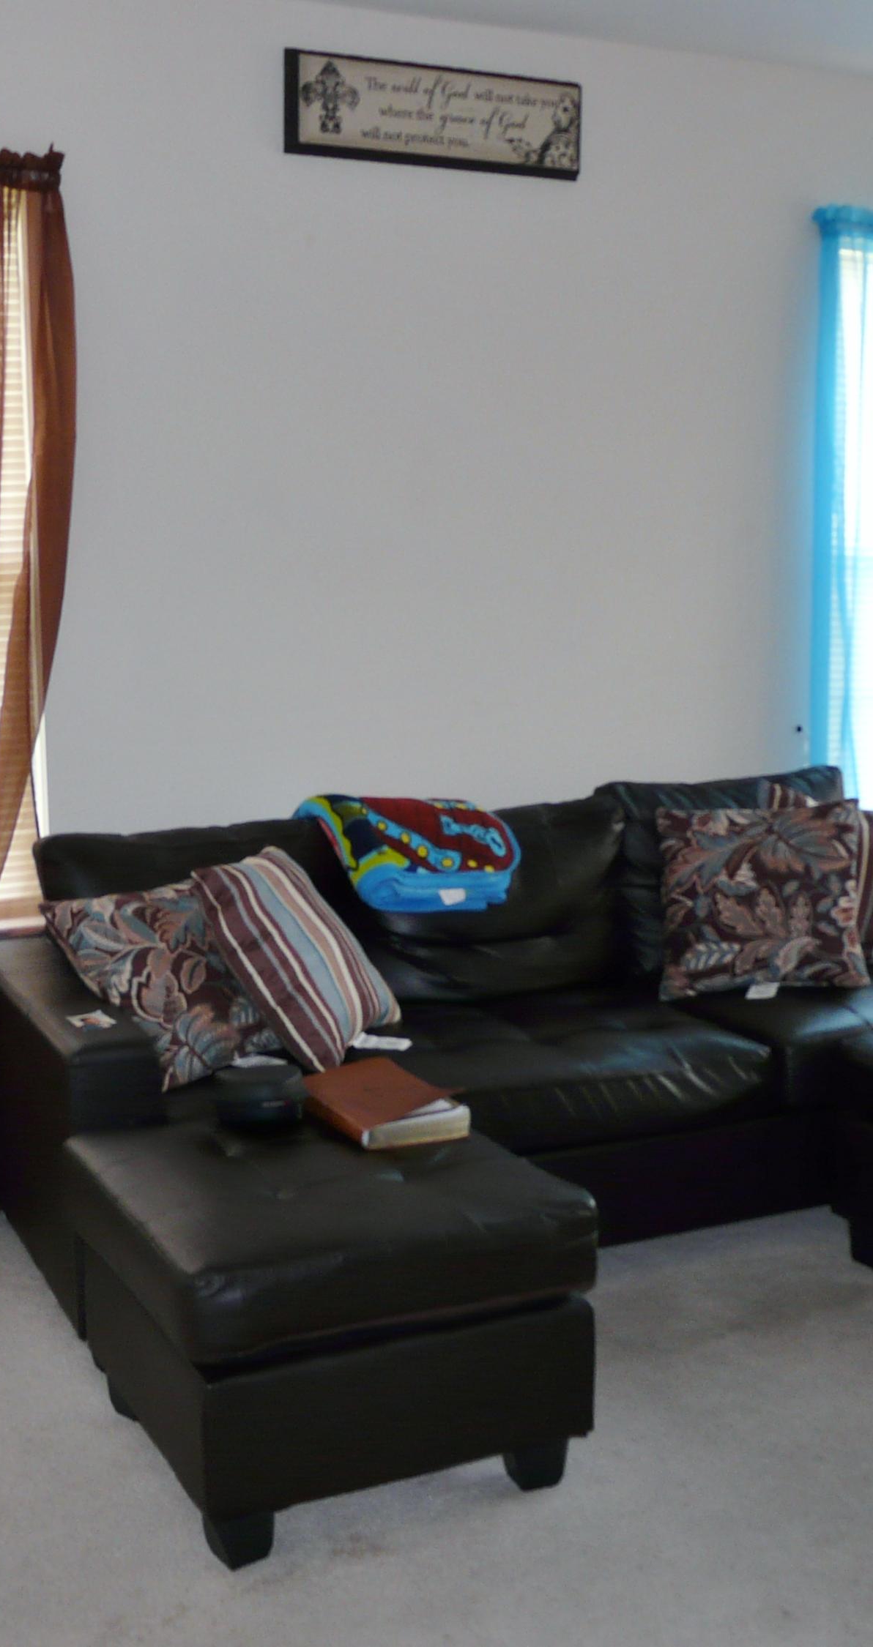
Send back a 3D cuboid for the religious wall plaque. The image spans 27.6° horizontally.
[{"bbox_3d":[0.006,-1.484,3.736,0.666,0.188,0.041,-4,10,-25],"label":"religious wall plaque"}]

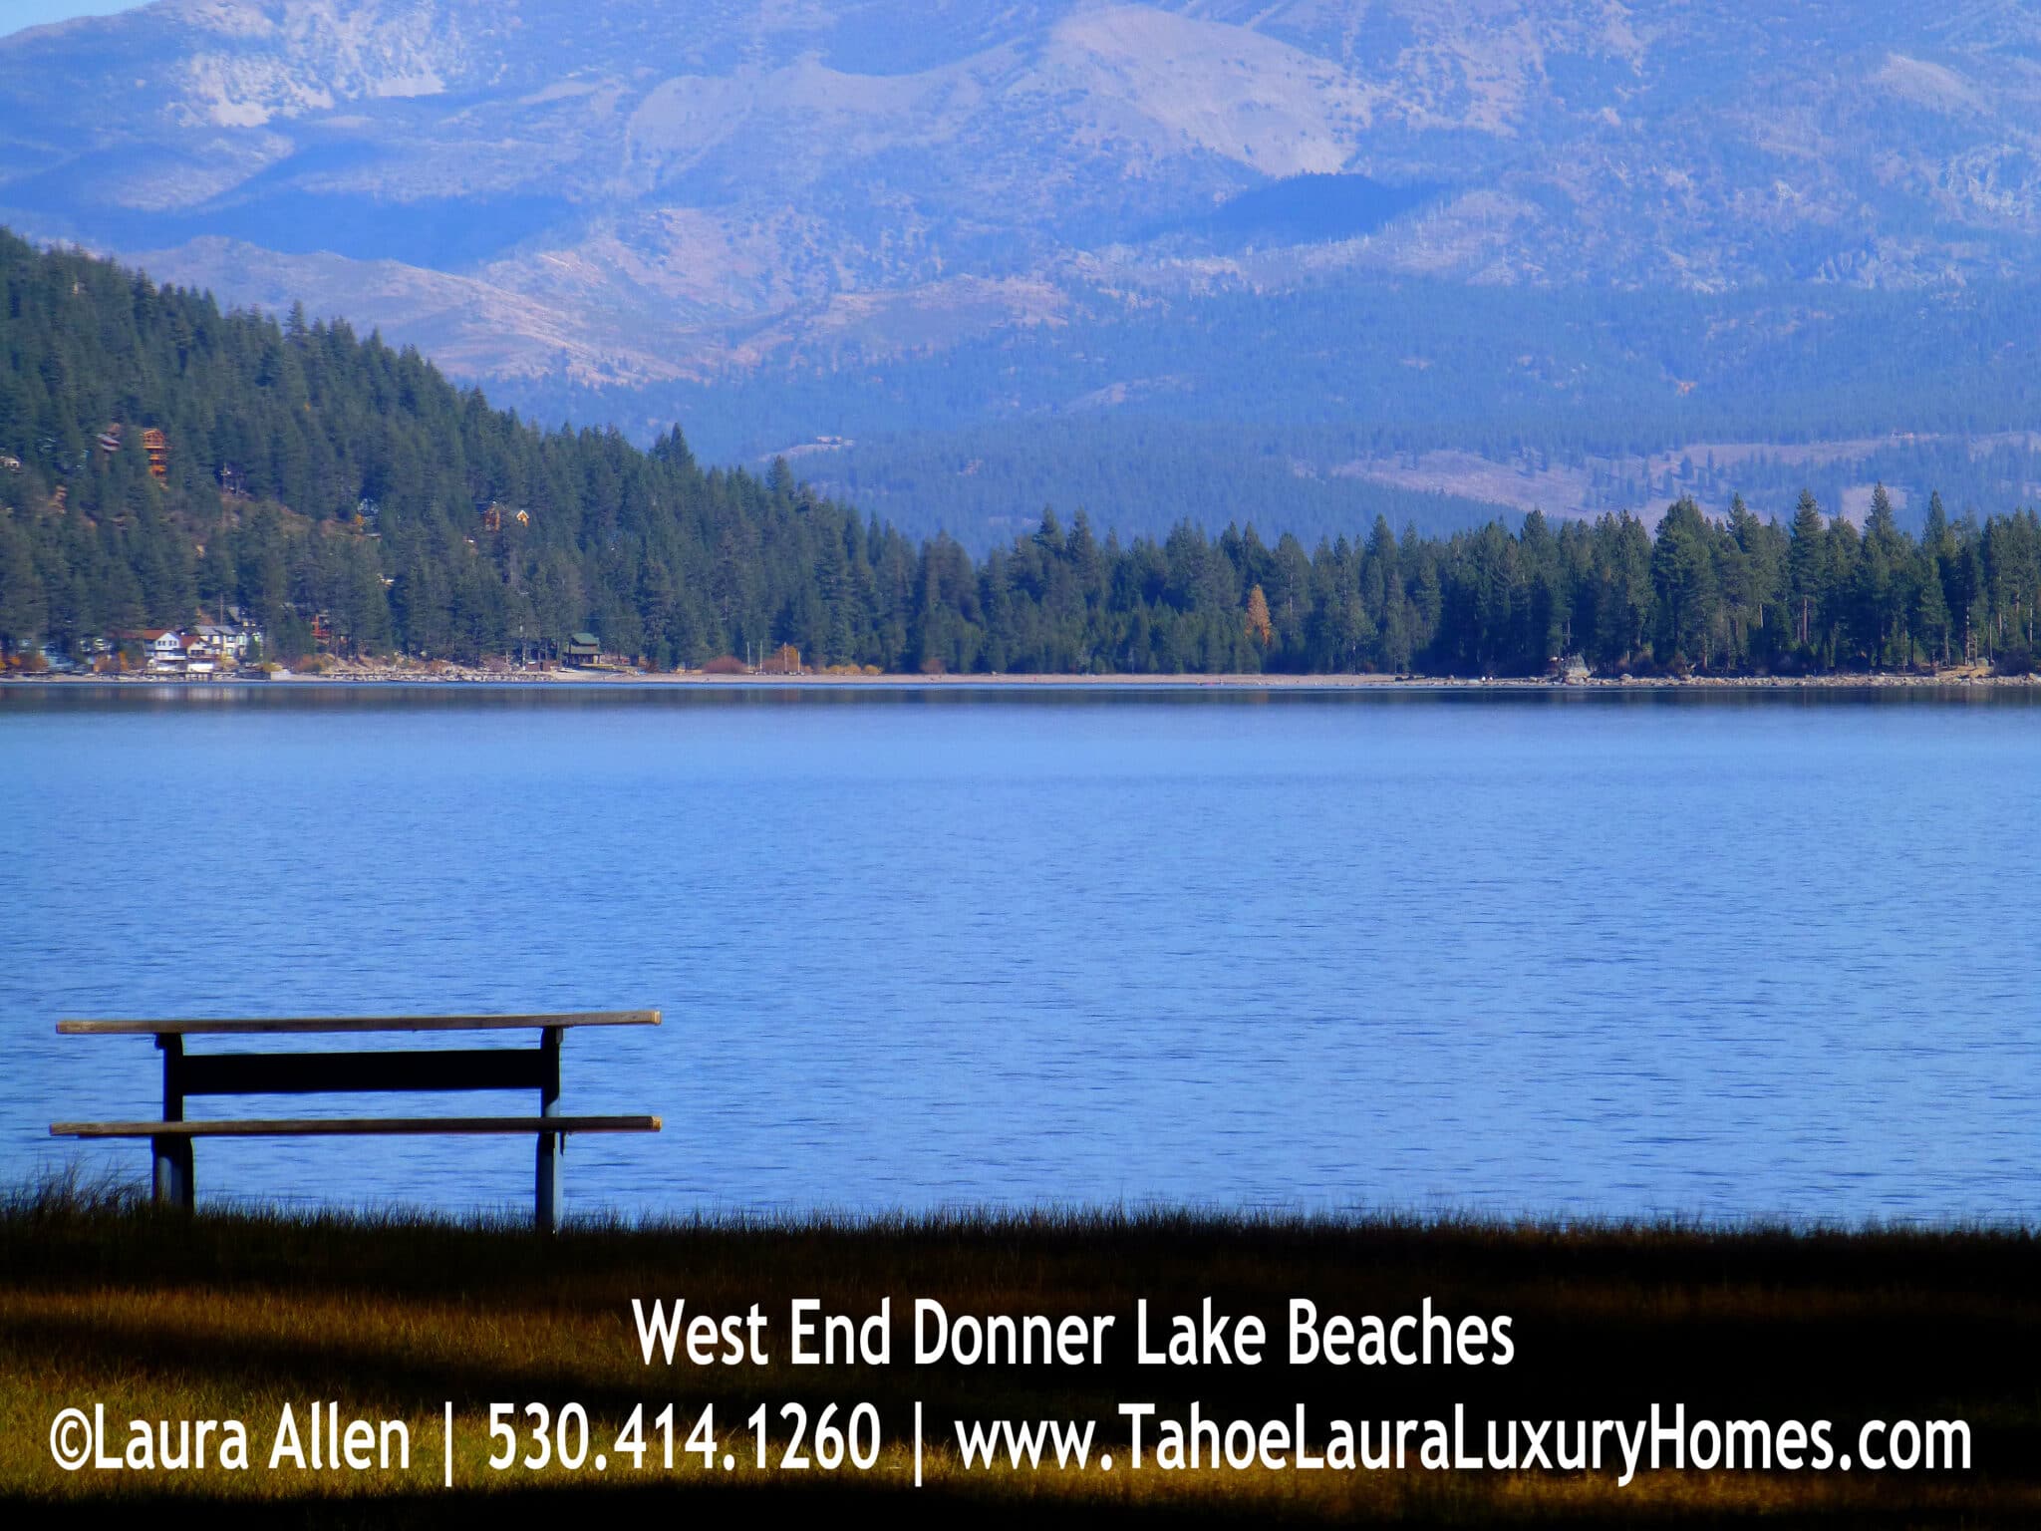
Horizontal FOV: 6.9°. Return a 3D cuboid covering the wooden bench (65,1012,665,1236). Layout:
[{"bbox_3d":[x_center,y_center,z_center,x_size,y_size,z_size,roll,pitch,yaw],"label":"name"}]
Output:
[{"bbox_3d":[-2.031,1.148,52.500,1.830,0.750,1.520,0,-1,0],"label":"wooden bench"}]

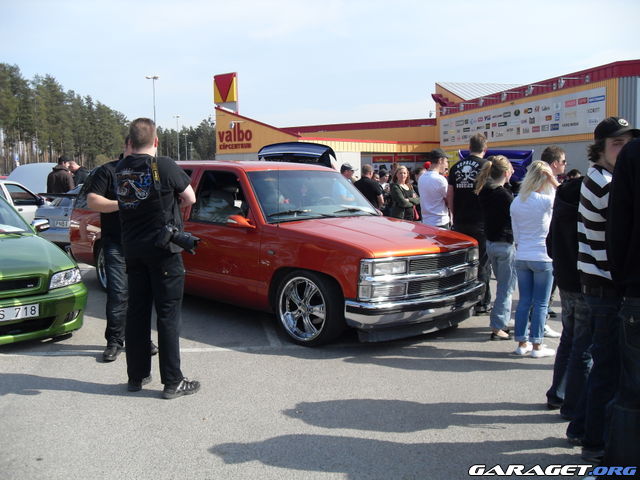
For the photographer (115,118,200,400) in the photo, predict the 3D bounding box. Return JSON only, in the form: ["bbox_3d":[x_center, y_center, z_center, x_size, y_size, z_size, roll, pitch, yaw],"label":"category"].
[{"bbox_3d":[-1.107,0.140,4.216,0.560,1.850,0.440,2,7,19],"label":"photographer"}]

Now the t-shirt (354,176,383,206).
[{"bbox_3d":[0.779,-0.698,10.200,0.500,0.700,0.320,3,7,23],"label":"t-shirt"}]

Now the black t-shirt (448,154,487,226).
[{"bbox_3d":[1.577,-0.518,6.720,0.480,0.750,0.300,2,7,16],"label":"black t-shirt"}]

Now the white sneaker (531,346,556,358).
[{"bbox_3d":[1.851,0.907,5.199,0.250,0.100,0.095,-3,7,-24],"label":"white sneaker"}]

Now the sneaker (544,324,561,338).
[{"bbox_3d":[2.103,0.833,5.805,0.280,0.110,0.100,3,7,21],"label":"sneaker"}]

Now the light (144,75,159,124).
[{"bbox_3d":[-16.226,-10.768,61.178,1.450,10.500,0.400,-2,7,-15],"label":"light"}]

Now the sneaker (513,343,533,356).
[{"bbox_3d":[1.690,0.896,5.283,0.095,0.100,0.250,6,9,40],"label":"sneaker"}]

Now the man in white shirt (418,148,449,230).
[{"bbox_3d":[1.371,-0.204,7.575,0.460,1.810,0.380,6,9,43],"label":"man in white shirt"}]

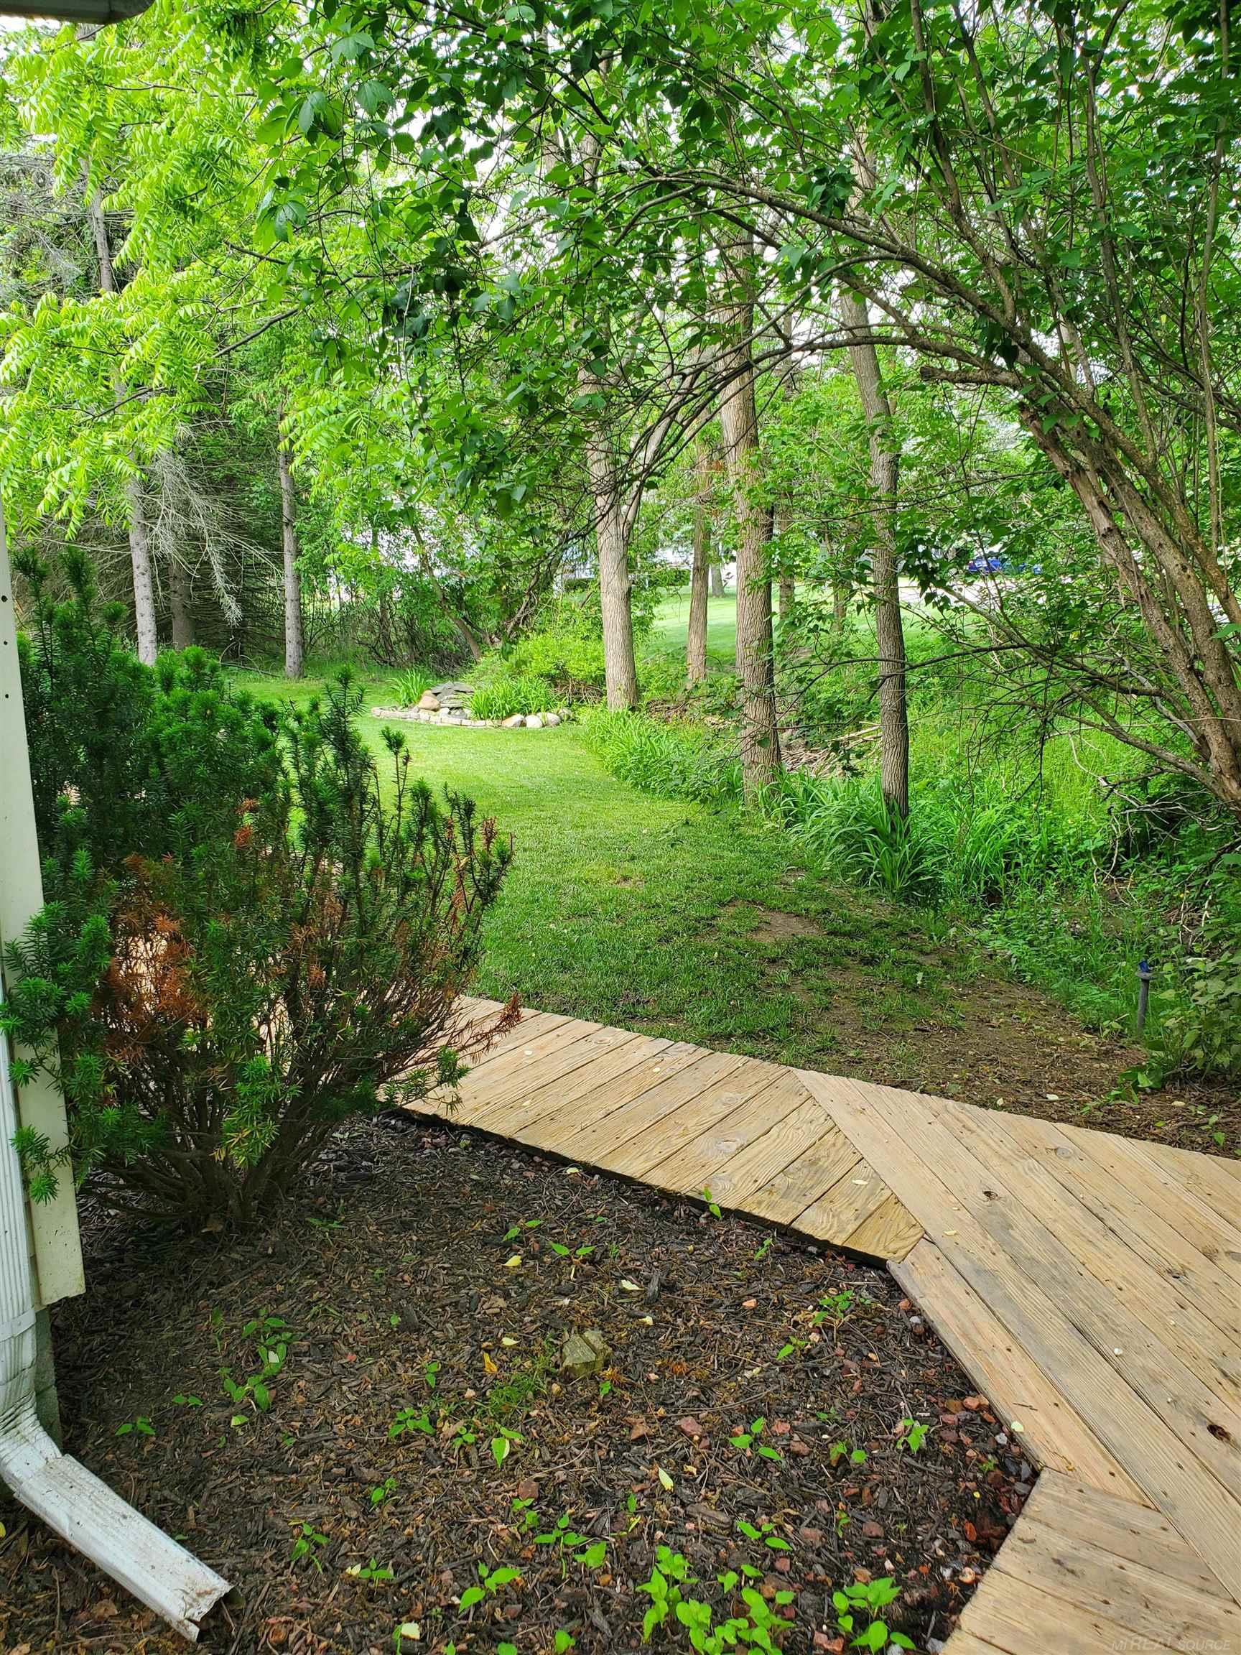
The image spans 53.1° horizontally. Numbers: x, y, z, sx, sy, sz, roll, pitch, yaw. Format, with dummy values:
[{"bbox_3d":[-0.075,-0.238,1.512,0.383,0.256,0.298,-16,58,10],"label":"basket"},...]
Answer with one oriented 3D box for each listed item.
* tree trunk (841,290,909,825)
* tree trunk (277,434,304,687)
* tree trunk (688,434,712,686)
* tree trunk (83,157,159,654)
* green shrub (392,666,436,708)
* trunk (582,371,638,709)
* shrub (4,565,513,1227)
[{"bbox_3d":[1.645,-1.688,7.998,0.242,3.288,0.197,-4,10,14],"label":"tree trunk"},{"bbox_3d":[-5.259,-4.228,19.755,0.325,3.718,0.297,-3,11,-14],"label":"tree trunk"},{"bbox_3d":[1.222,-4.103,19.271,0.350,3.663,0.304,2,11,3],"label":"tree trunk"},{"bbox_3d":[-7.764,-6.258,19.382,0.374,7.401,0.343,-6,12,-20],"label":"tree trunk"},{"bbox_3d":[-2.563,-1.754,15.400,0.520,0.500,0.480,-2,11,-9],"label":"green shrub"},{"bbox_3d":[-0.123,-3.537,15.566,0.454,4.066,0.416,-5,11,1],"label":"trunk"},{"bbox_3d":[-0.869,0.167,3.188,1.200,1.620,1.100,0,11,0],"label":"shrub"}]

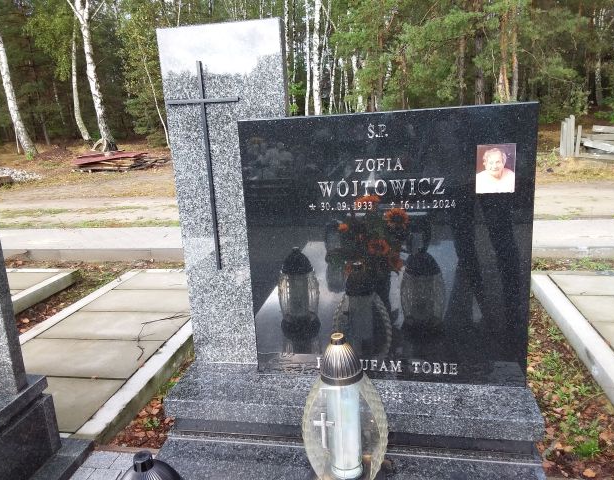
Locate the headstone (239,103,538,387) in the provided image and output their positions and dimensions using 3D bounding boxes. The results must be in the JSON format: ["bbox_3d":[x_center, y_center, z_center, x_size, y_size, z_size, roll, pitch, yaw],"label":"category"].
[{"bbox_3d":[0.207,0.029,1.413,0.750,0.731,0.060,0,12,13],"label":"headstone"}]

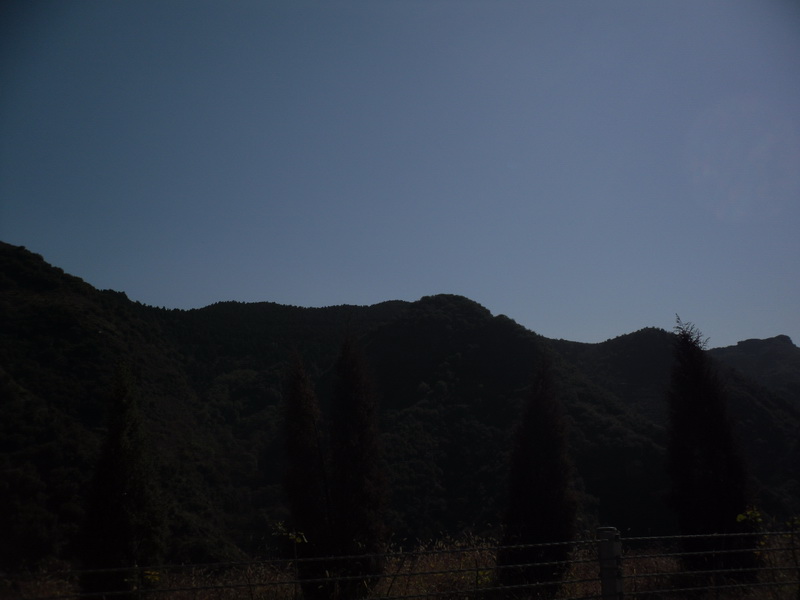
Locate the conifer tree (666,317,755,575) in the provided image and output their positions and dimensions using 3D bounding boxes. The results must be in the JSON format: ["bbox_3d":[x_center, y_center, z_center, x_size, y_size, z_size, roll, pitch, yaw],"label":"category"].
[{"bbox_3d":[3.881,1.844,13.000,1.020,3.270,1.020,-3,-9,16],"label":"conifer tree"}]

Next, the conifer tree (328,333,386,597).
[{"bbox_3d":[-0.459,1.852,11.500,0.680,2.880,0.680,0,-9,-2],"label":"conifer tree"}]

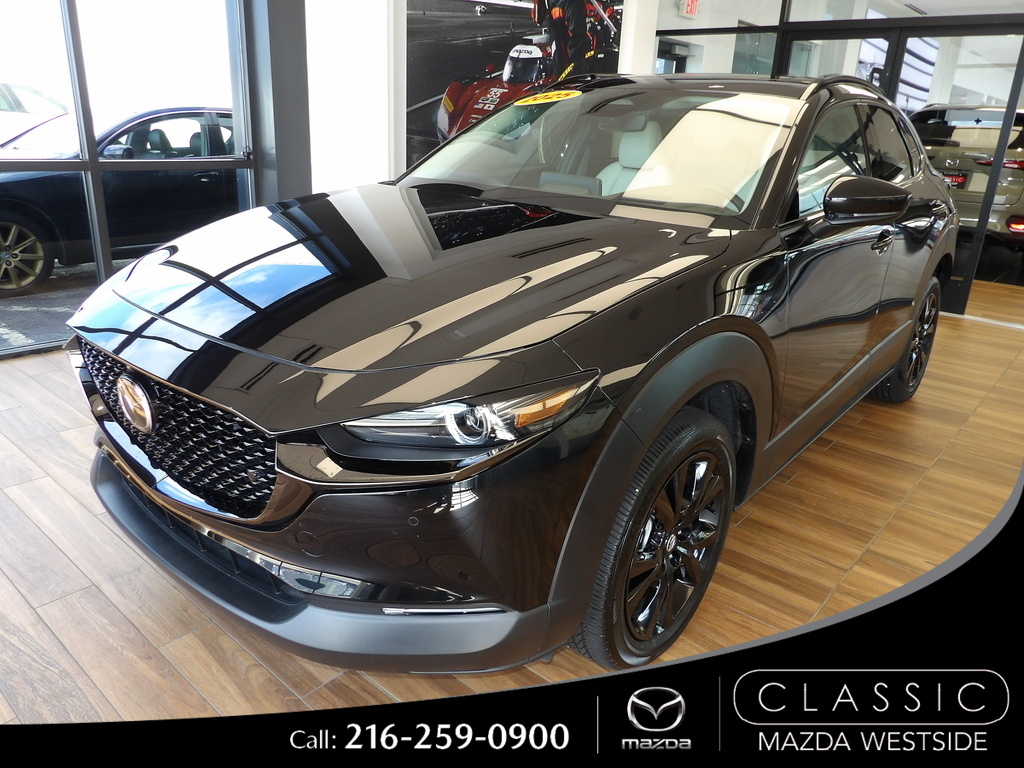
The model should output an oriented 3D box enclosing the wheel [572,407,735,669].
[{"bbox_3d":[0.344,0.376,1.849,0.225,0.690,0.690,18,25,37],"label":"wheel"}]

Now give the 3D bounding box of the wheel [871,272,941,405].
[{"bbox_3d":[2.060,-0.241,3.778,0.225,0.690,0.690,18,25,37],"label":"wheel"}]

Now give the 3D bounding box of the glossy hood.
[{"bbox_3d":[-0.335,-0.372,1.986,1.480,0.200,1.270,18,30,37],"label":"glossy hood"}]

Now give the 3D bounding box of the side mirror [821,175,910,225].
[{"bbox_3d":[1.041,-0.550,2.102,0.235,0.140,0.185,18,25,37],"label":"side mirror"}]

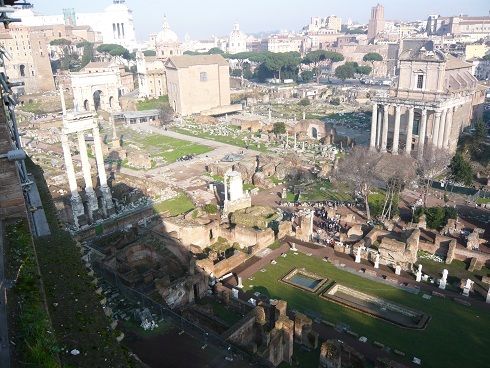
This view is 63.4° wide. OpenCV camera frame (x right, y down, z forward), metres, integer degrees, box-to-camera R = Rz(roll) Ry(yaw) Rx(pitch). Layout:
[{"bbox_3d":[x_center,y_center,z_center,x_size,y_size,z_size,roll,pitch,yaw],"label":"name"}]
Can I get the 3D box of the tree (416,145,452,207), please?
[{"bbox_3d":[39.536,-1.420,82.818,6.945,13.927,6.945,7,21,25],"label":"tree"}]

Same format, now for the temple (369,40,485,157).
[{"bbox_3d":[53.535,-24.061,115.525,28.420,31.973,20.909,-16,23,-35],"label":"temple"}]

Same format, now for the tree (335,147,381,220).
[{"bbox_3d":[22.801,0.042,78.644,8.479,15.054,8.479,4,20,16],"label":"tree"}]

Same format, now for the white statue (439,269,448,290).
[{"bbox_3d":[29.124,13.861,57.846,0.900,3.200,0.850,13,24,37],"label":"white statue"}]

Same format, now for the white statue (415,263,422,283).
[{"bbox_3d":[27.221,13.988,61.999,0.850,2.850,0.750,13,24,37],"label":"white statue"}]

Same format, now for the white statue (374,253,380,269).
[{"bbox_3d":[22.105,12.797,66.289,0.750,2.750,0.700,13,24,37],"label":"white statue"}]

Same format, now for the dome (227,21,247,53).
[{"bbox_3d":[-9.333,-199.690,540.350,24.000,44.154,24.000,-2,19,0],"label":"dome"}]

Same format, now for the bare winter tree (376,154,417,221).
[{"bbox_3d":[29.540,0.957,77.426,7.049,13.602,7.049,5,20,21],"label":"bare winter tree"}]

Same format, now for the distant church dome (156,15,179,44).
[{"bbox_3d":[-50.475,-101.288,260.239,15.300,18.994,15.300,-5,19,-9],"label":"distant church dome"}]

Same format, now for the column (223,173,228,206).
[{"bbox_3d":[-4.206,1.454,86.327,0.900,7.105,0.900,-3,19,-3],"label":"column"}]

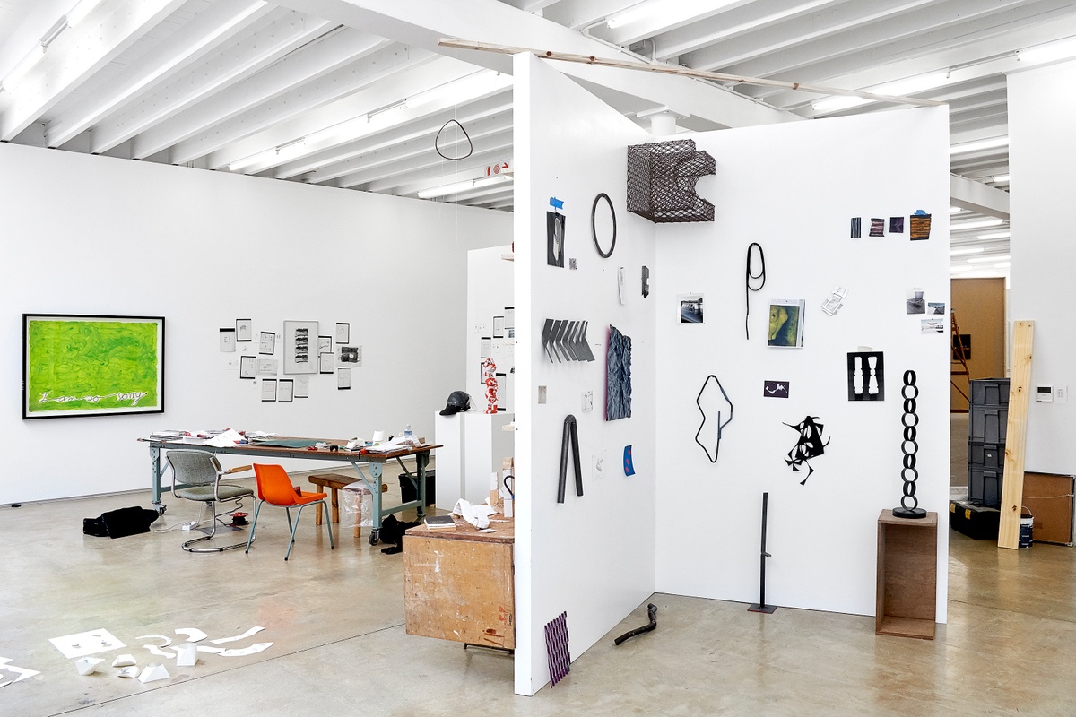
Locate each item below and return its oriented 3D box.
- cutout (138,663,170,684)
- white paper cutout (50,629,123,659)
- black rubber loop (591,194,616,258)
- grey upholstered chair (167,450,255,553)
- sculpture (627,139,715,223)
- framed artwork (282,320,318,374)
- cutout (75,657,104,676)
[{"bbox_3d":[-1.980,1.619,4.170,0.135,0.068,0.090,0,0,-38],"label":"cutout"},{"bbox_3d":[-2.610,1.643,4.673,0.293,0.012,0.419,0,0,-44],"label":"white paper cutout"},{"bbox_3d":[0.403,-0.786,4.776,0.027,0.390,0.390,0,0,26],"label":"black rubber loop"},{"bbox_3d":[-2.860,1.230,7.118,0.570,0.810,0.550,0,0,22],"label":"grey upholstered chair"},{"bbox_3d":[0.859,-1.112,5.148,0.450,0.410,0.520,0,1,21],"label":"sculpture"},{"bbox_3d":[-3.186,-0.144,10.889,0.488,0.715,0.040,0,0,-40],"label":"framed artwork"},{"bbox_3d":[-2.345,1.617,4.222,0.140,0.070,0.095,0,0,-17],"label":"cutout"}]

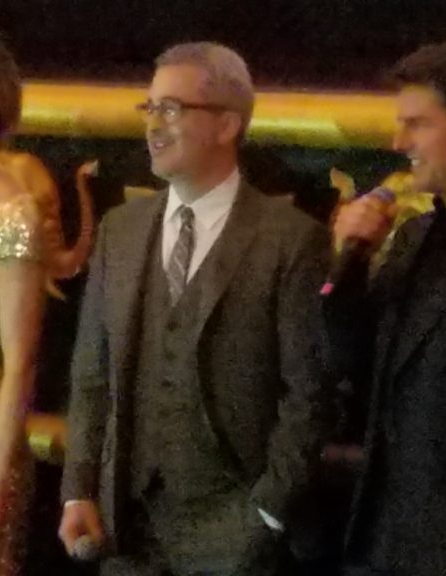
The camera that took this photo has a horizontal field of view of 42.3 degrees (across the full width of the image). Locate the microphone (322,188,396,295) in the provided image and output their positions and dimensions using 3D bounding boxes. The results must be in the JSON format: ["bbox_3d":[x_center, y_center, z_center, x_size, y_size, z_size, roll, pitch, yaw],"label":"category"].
[{"bbox_3d":[0.238,-0.083,1.030,0.050,0.240,0.050,28,-12,16],"label":"microphone"}]

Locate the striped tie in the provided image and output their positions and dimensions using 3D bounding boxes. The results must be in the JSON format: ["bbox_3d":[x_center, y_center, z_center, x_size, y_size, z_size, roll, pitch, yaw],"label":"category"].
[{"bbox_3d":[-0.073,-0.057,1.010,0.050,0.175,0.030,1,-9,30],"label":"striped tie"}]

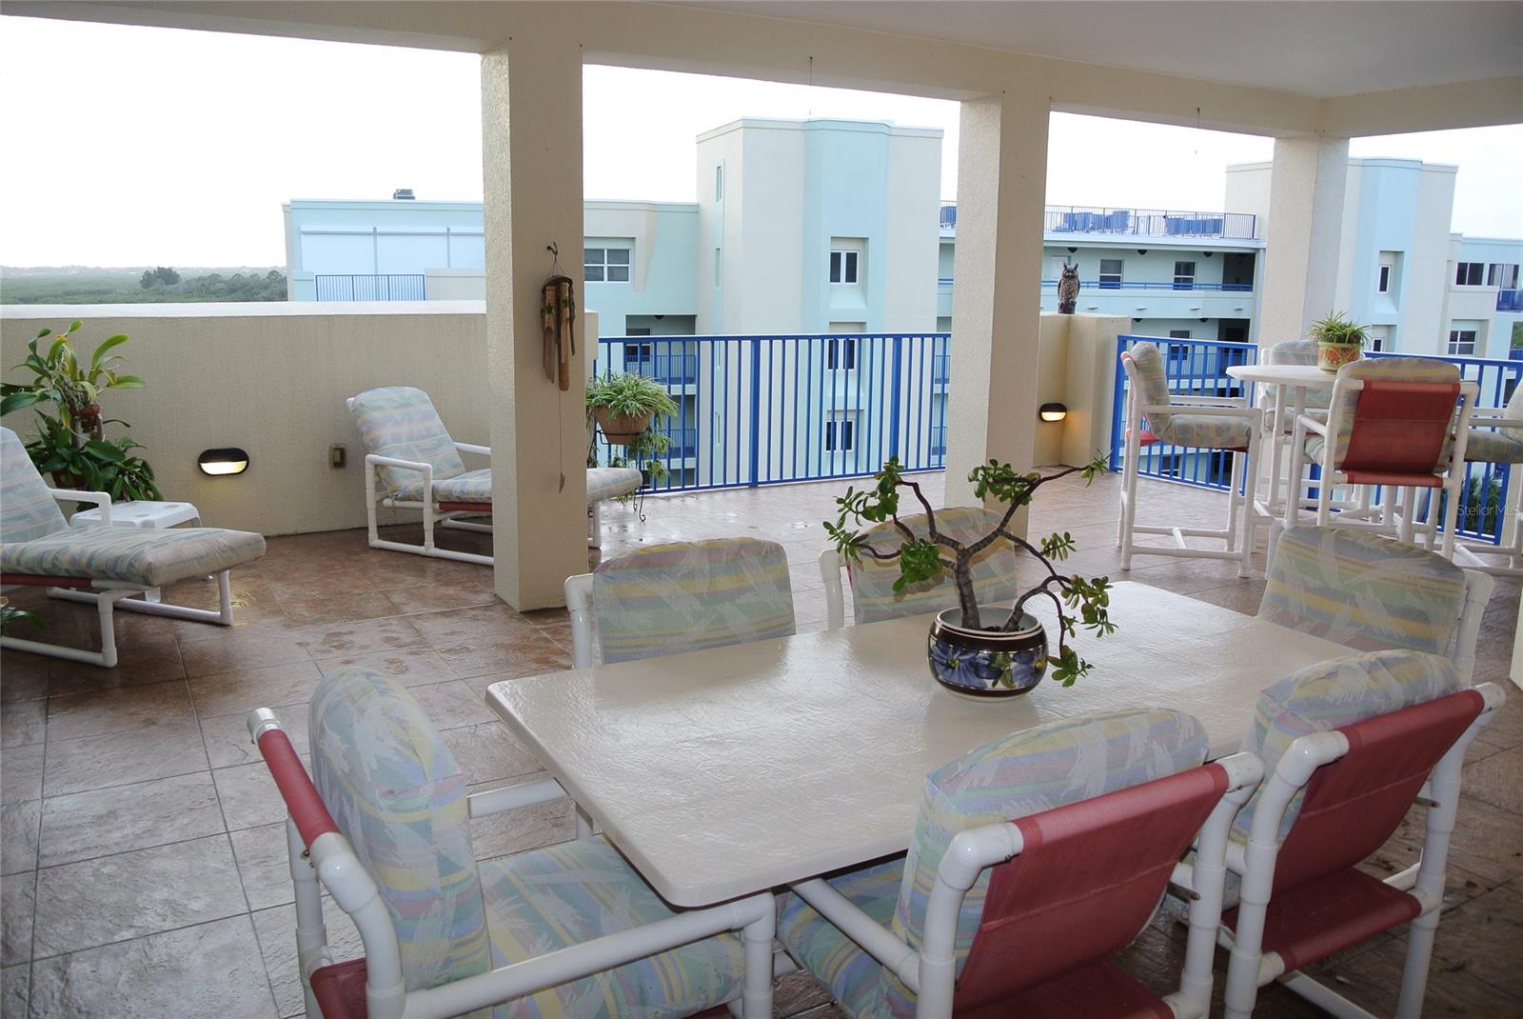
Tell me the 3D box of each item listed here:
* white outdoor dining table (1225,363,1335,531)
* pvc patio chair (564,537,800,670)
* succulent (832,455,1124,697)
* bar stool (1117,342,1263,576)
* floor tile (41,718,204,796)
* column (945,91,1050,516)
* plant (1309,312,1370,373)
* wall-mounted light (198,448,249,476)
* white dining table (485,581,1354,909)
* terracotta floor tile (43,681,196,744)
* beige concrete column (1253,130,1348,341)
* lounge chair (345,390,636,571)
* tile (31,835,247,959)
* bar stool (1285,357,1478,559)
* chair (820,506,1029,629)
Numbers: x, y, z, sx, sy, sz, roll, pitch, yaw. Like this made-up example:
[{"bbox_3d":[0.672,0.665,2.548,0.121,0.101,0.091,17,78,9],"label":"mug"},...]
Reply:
[{"bbox_3d":[3.010,-0.196,6.096,1.080,1.040,1.080,4,12,13],"label":"white outdoor dining table"},{"bbox_3d":[-0.064,0.563,2.507,0.590,0.880,0.710,-4,12,-22],"label":"pvc patio chair"},{"bbox_3d":[0.397,0.116,2.200,0.540,0.420,0.400,1,11,0],"label":"succulent"},{"bbox_3d":[2.261,-0.307,6.208,0.750,1.190,0.600,4,12,13],"label":"bar stool"},{"bbox_3d":[-1.962,0.766,3.529,0.455,0.012,0.455,-6,13,-30],"label":"floor tile"},{"bbox_3d":[1.331,-1.001,6.510,0.340,2.440,0.335,-6,13,-30],"label":"column"},{"bbox_3d":[3.179,-0.934,6.251,0.340,0.350,0.340,7,13,26],"label":"plant"},{"bbox_3d":[-2.991,-0.259,6.361,0.265,0.160,0.100,-6,13,-30],"label":"wall-mounted light"},{"bbox_3d":[0.433,0.685,2.325,1.770,0.710,0.860,-6,13,-30],"label":"white dining table"},{"bbox_3d":[-2.209,0.694,3.949,0.447,0.012,0.455,-6,13,-30],"label":"terracotta floor tile"},{"bbox_3d":[3.648,-1.250,7.848,0.330,2.430,0.330,-6,13,-30],"label":"beige concrete column"},{"bbox_3d":[-1.483,-0.195,6.225,1.490,0.850,0.630,7,13,26],"label":"lounge chair"},{"bbox_3d":[-1.497,0.923,2.755,0.457,0.012,0.457,-6,13,-30],"label":"tile"},{"bbox_3d":[2.937,-0.125,5.484,0.610,1.180,0.700,3,11,12],"label":"bar stool"},{"bbox_3d":[0.561,0.502,2.857,0.590,0.880,0.710,-6,13,-32],"label":"chair"}]

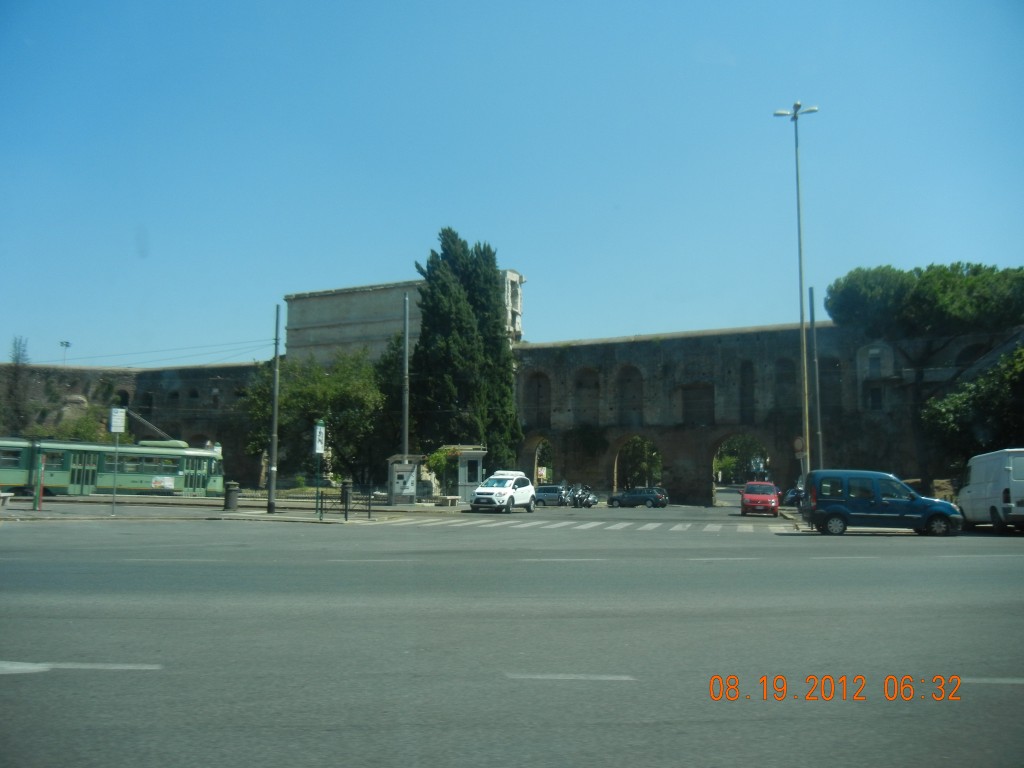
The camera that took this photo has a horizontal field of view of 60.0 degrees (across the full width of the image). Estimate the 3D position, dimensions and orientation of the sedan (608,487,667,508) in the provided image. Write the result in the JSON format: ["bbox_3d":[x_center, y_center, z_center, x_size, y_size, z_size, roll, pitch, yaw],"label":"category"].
[{"bbox_3d":[9.000,8.130,63.691,4.550,1.480,1.790,-4,-8,32],"label":"sedan"}]

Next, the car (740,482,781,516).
[{"bbox_3d":[11.150,5.122,39.475,1.610,1.500,3.650,-2,-7,18],"label":"car"}]

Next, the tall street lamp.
[{"bbox_3d":[12.150,-3.158,36.882,1.950,17.100,1.950,-2,-7,17],"label":"tall street lamp"}]

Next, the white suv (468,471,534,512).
[{"bbox_3d":[-0.310,4.928,40.302,1.860,1.870,4.440,-3,-7,23],"label":"white suv"}]

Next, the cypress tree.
[{"bbox_3d":[-2.750,-1.149,57.486,6.800,17.900,6.300,0,-6,0],"label":"cypress tree"}]

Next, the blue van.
[{"bbox_3d":[10.050,3.251,24.591,4.000,1.820,1.680,-1,-6,9],"label":"blue van"}]

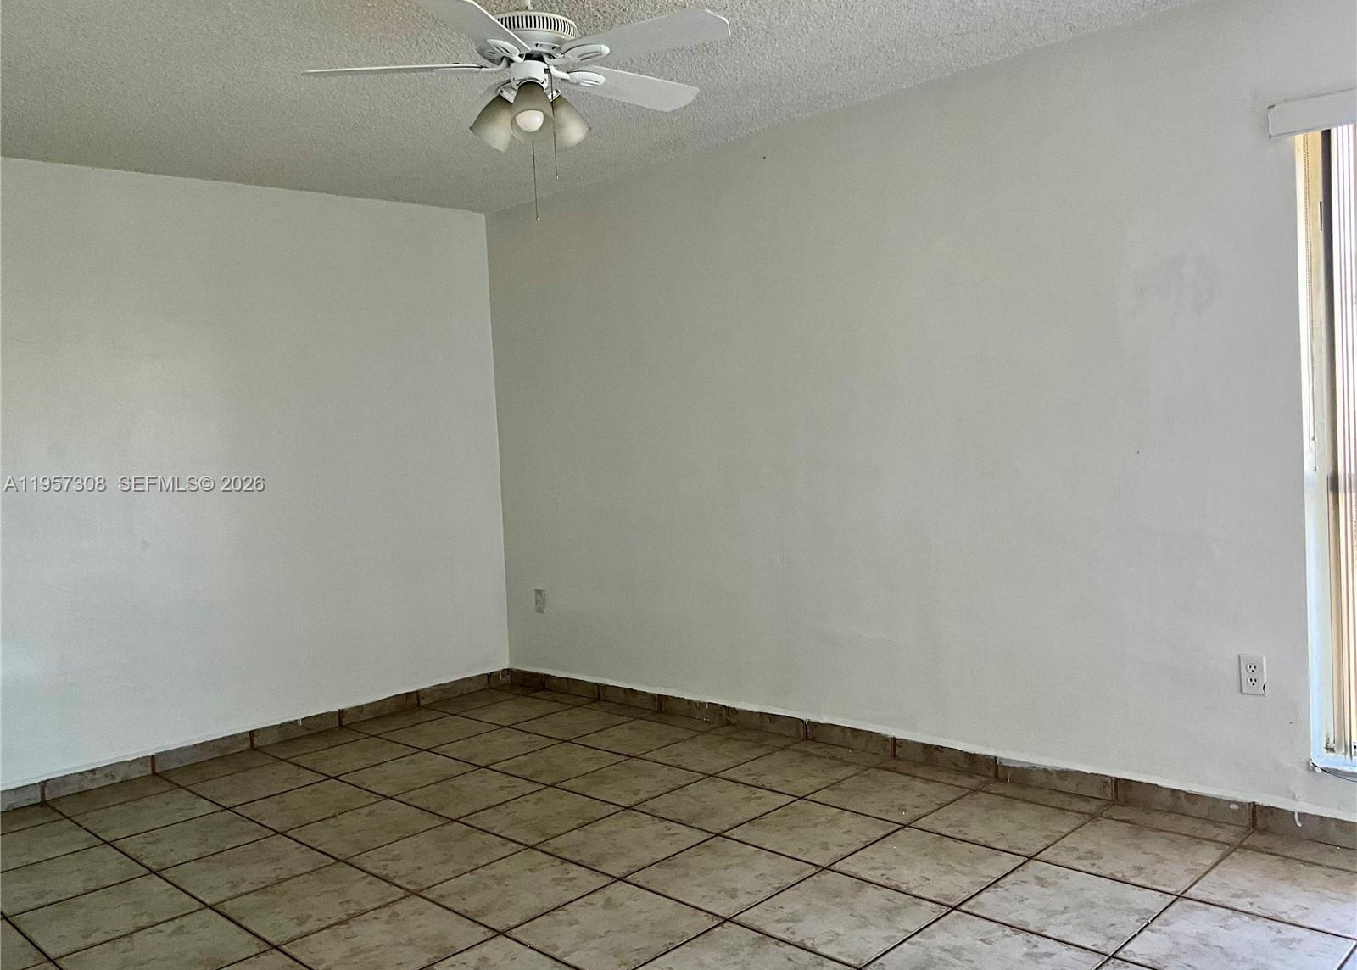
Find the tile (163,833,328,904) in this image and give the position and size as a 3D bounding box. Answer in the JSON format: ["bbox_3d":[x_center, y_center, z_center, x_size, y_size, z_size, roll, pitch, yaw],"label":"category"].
[{"bbox_3d":[-1.336,1.187,3.525,0.406,0.010,0.406,0,5,45],"label":"tile"}]

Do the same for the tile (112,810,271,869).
[{"bbox_3d":[-1.606,1.174,3.770,0.397,0.010,0.397,0,5,45],"label":"tile"}]

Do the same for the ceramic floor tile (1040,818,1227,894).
[{"bbox_3d":[1.292,1.048,3.231,0.406,0.010,0.406,0,5,45],"label":"ceramic floor tile"}]

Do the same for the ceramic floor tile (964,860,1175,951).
[{"bbox_3d":[0.992,1.072,2.907,0.397,0.010,0.397,0,5,45],"label":"ceramic floor tile"}]

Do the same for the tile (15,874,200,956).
[{"bbox_3d":[-1.625,1.222,3.237,0.406,0.010,0.406,0,5,45],"label":"tile"}]

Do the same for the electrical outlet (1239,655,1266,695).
[{"bbox_3d":[1.655,0.551,3.277,0.071,0.115,0.008,0,5,45],"label":"electrical outlet"}]

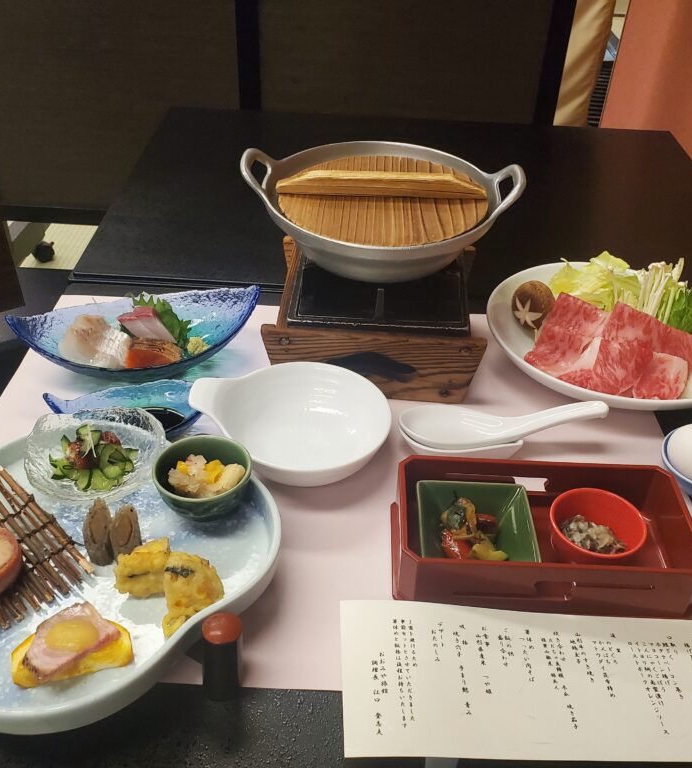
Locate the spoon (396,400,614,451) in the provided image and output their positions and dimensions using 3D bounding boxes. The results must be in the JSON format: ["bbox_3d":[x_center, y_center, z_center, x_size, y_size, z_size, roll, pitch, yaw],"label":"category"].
[{"bbox_3d":[0.108,0.026,0.548,0.140,0.048,0.041,6,40,4],"label":"spoon"}]

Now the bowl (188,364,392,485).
[{"bbox_3d":[-0.040,0.033,0.546,0.143,0.043,0.112,9,40,8],"label":"bowl"}]

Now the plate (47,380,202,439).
[{"bbox_3d":[-0.151,0.022,0.560,0.124,0.035,0.067,-5,40,-9],"label":"plate"}]

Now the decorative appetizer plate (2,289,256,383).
[{"bbox_3d":[-0.166,-0.044,0.627,0.198,0.051,0.099,-9,41,-14],"label":"decorative appetizer plate"}]

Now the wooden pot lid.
[{"bbox_3d":[0.029,-0.146,0.589,0.159,0.027,0.157,1,39,-1],"label":"wooden pot lid"}]

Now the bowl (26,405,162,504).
[{"bbox_3d":[-0.146,0.050,0.457,0.082,0.033,0.082,1,39,-1],"label":"bowl"}]

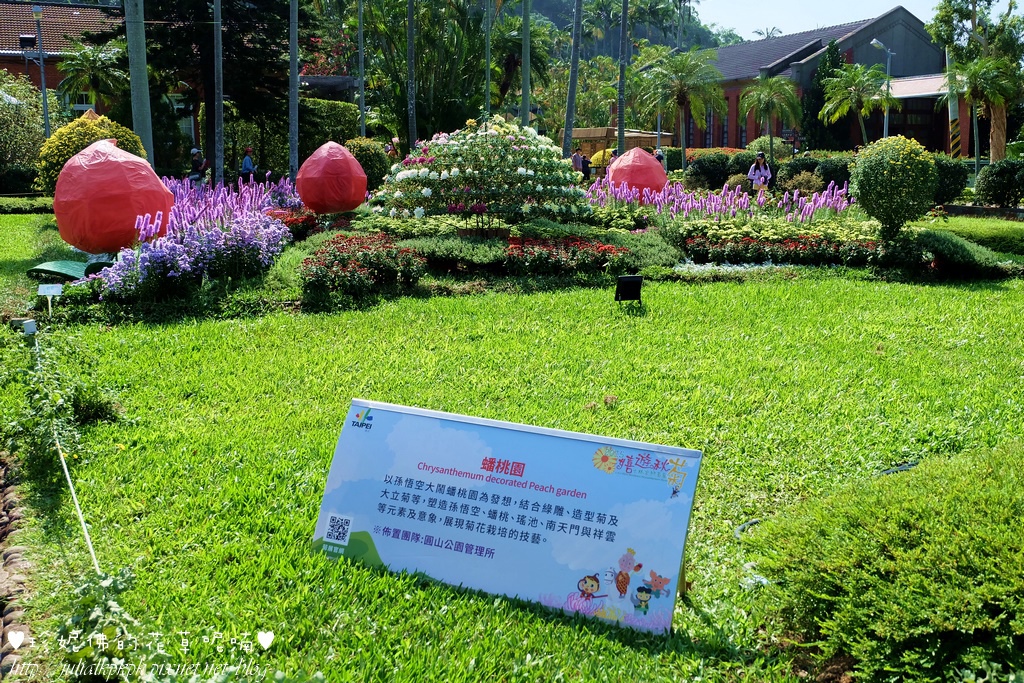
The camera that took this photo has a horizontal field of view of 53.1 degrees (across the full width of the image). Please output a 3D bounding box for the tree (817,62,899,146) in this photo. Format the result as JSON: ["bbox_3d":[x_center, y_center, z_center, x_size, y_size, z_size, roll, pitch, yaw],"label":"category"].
[{"bbox_3d":[11.156,-6.839,32.876,2.650,4.100,2.650,0,11,0],"label":"tree"}]

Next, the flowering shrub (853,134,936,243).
[{"bbox_3d":[6.129,-2.437,16.454,1.370,1.680,1.370,0,11,0],"label":"flowering shrub"}]

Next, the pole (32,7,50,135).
[{"bbox_3d":[-12.700,-6.380,28.000,0.330,5.500,0.330,-1,11,0],"label":"pole"}]

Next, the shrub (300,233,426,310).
[{"bbox_3d":[-1.537,-0.779,10.600,1.350,0.660,1.500,-1,11,0],"label":"shrub"}]

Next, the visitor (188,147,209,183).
[{"bbox_3d":[-9.184,-4.862,30.000,0.550,1.650,0.480,0,11,3],"label":"visitor"}]

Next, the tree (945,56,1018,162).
[{"bbox_3d":[11.184,-5.109,24.500,1.800,3.450,1.800,-1,11,0],"label":"tree"}]

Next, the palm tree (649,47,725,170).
[{"bbox_3d":[6.384,-8.151,37.468,3.000,5.100,3.000,0,11,0],"label":"palm tree"}]

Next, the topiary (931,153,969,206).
[{"bbox_3d":[11.109,-4.135,26.124,1.120,1.350,1.120,0,11,0],"label":"topiary"}]

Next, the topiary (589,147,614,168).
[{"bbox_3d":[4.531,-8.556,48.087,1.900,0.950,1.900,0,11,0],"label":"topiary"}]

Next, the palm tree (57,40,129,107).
[{"bbox_3d":[-13.324,-7.122,33.000,2.400,5.100,2.400,-1,11,0],"label":"palm tree"}]

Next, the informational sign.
[{"bbox_3d":[-0.057,0.577,3.626,1.422,0.554,0.310,5,12,28],"label":"informational sign"}]

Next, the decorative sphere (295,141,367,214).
[{"bbox_3d":[-3.969,-3.605,22.643,1.540,1.560,1.540,0,11,0],"label":"decorative sphere"}]

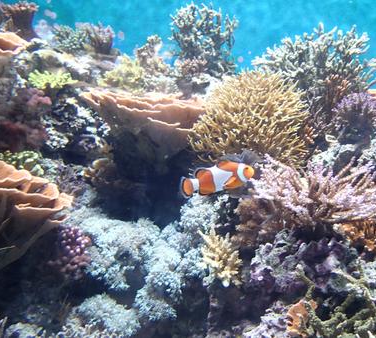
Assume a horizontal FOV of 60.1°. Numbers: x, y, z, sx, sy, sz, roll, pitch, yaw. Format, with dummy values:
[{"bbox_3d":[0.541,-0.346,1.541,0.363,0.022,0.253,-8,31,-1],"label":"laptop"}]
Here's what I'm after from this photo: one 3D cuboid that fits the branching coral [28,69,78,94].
[{"bbox_3d":[-0.292,-0.188,0.700,0.104,0.033,0.090,0,14,0],"label":"branching coral"}]

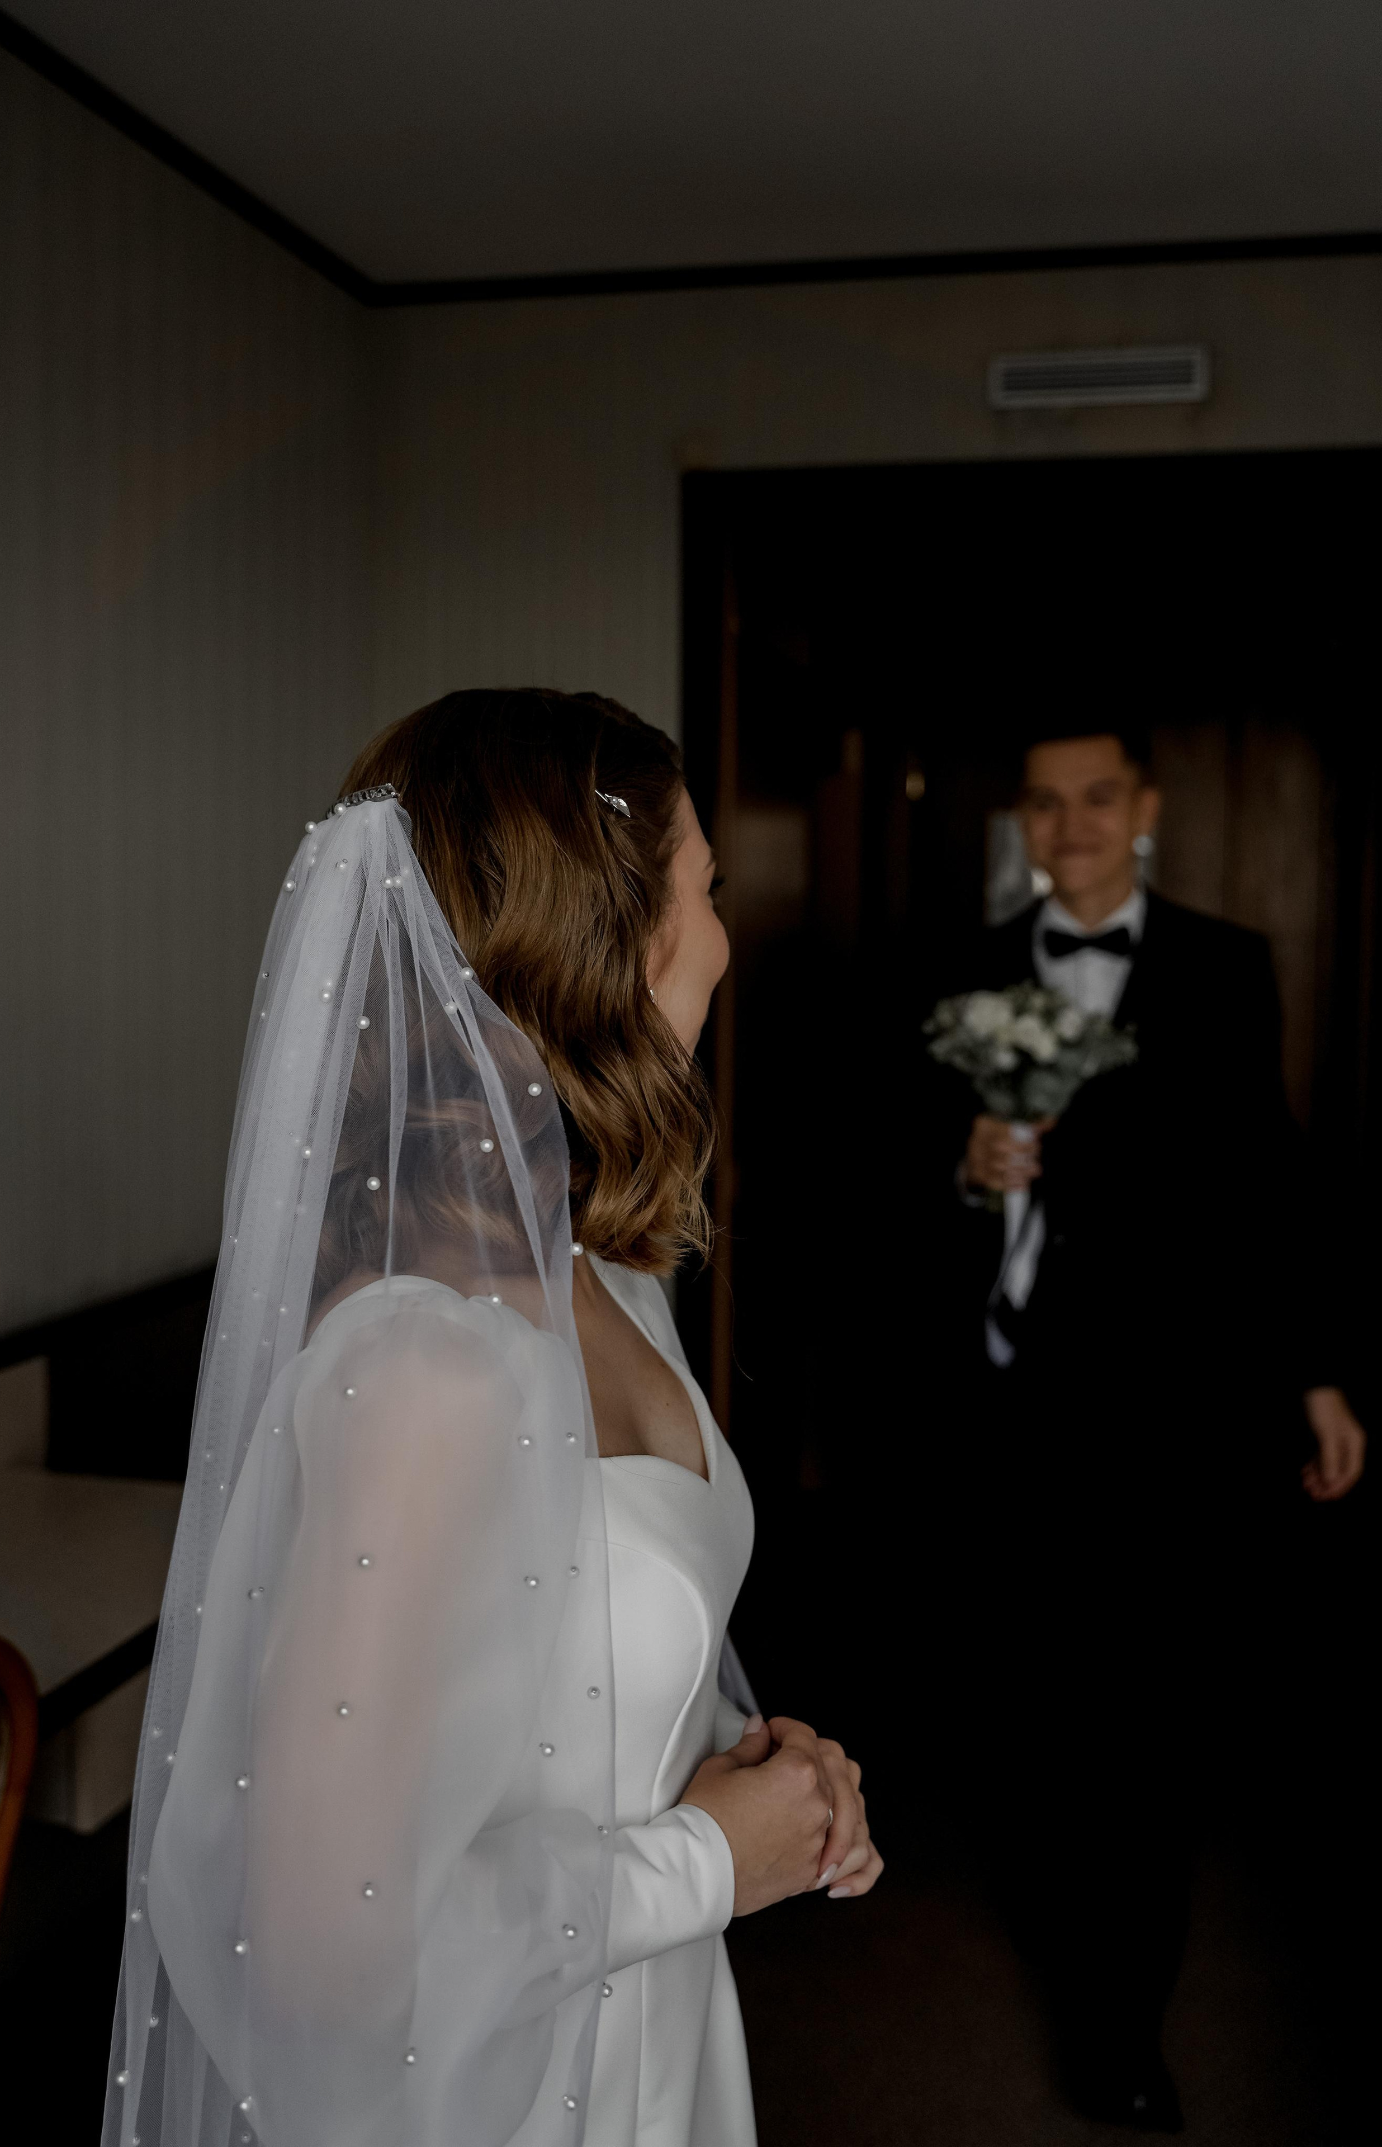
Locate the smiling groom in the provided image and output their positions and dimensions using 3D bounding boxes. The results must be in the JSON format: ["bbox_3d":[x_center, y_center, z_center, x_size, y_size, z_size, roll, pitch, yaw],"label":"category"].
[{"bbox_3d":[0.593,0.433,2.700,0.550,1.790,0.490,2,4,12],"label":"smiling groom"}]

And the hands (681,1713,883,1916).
[{"bbox_3d":[0.057,0.452,1.235,0.122,0.117,0.115,1,4,-3],"label":"hands"}]

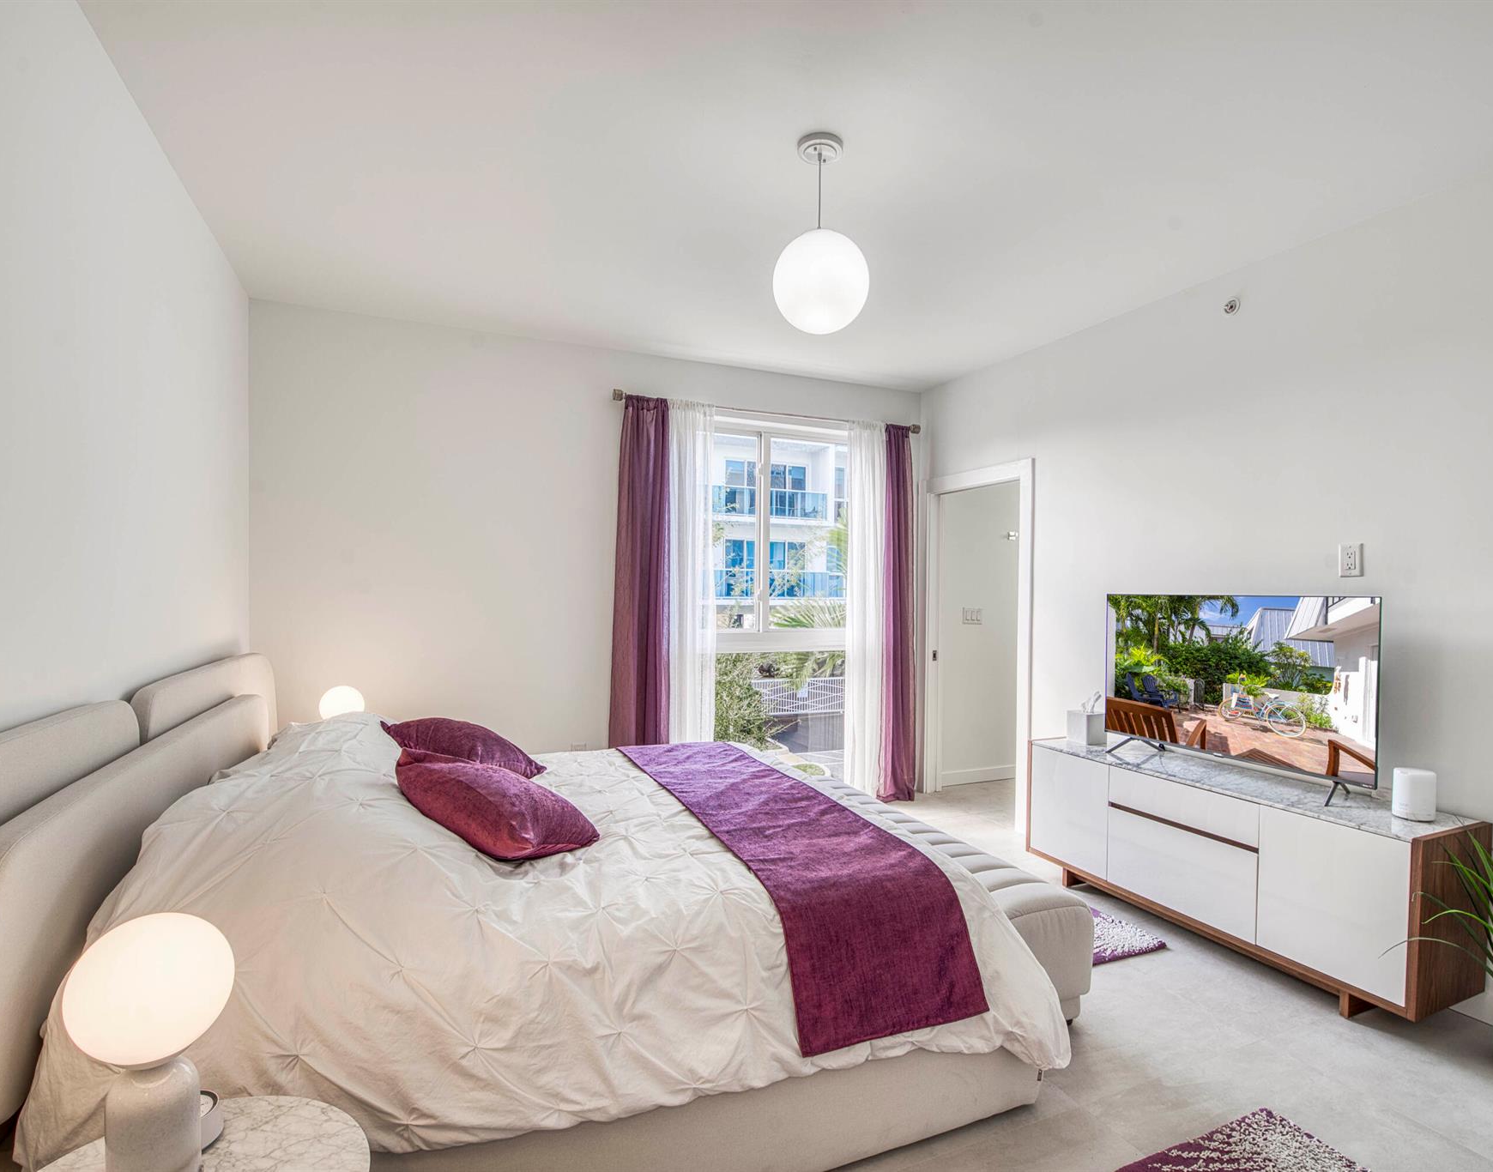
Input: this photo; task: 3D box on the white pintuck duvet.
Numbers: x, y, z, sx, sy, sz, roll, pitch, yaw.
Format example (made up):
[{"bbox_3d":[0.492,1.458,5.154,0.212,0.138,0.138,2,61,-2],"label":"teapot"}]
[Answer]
[{"bbox_3d":[-0.559,0.900,2.521,2.160,0.730,2.260,0,0,-24],"label":"white pintuck duvet"}]

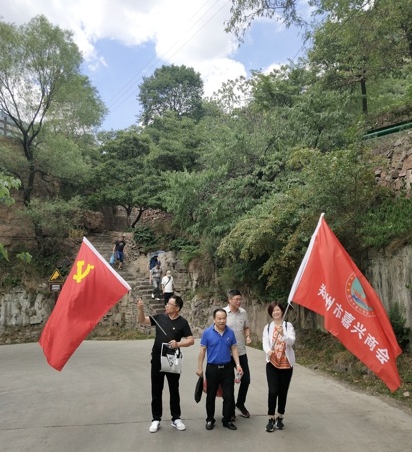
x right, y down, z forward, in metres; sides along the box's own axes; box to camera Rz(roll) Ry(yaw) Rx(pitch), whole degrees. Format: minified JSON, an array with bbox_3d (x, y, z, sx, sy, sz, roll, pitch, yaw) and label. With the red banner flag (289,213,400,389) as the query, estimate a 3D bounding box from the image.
[{"bbox_3d":[1.751,0.960,5.980,1.370,2.150,0.400,0,-8,0],"label":"red banner flag"}]

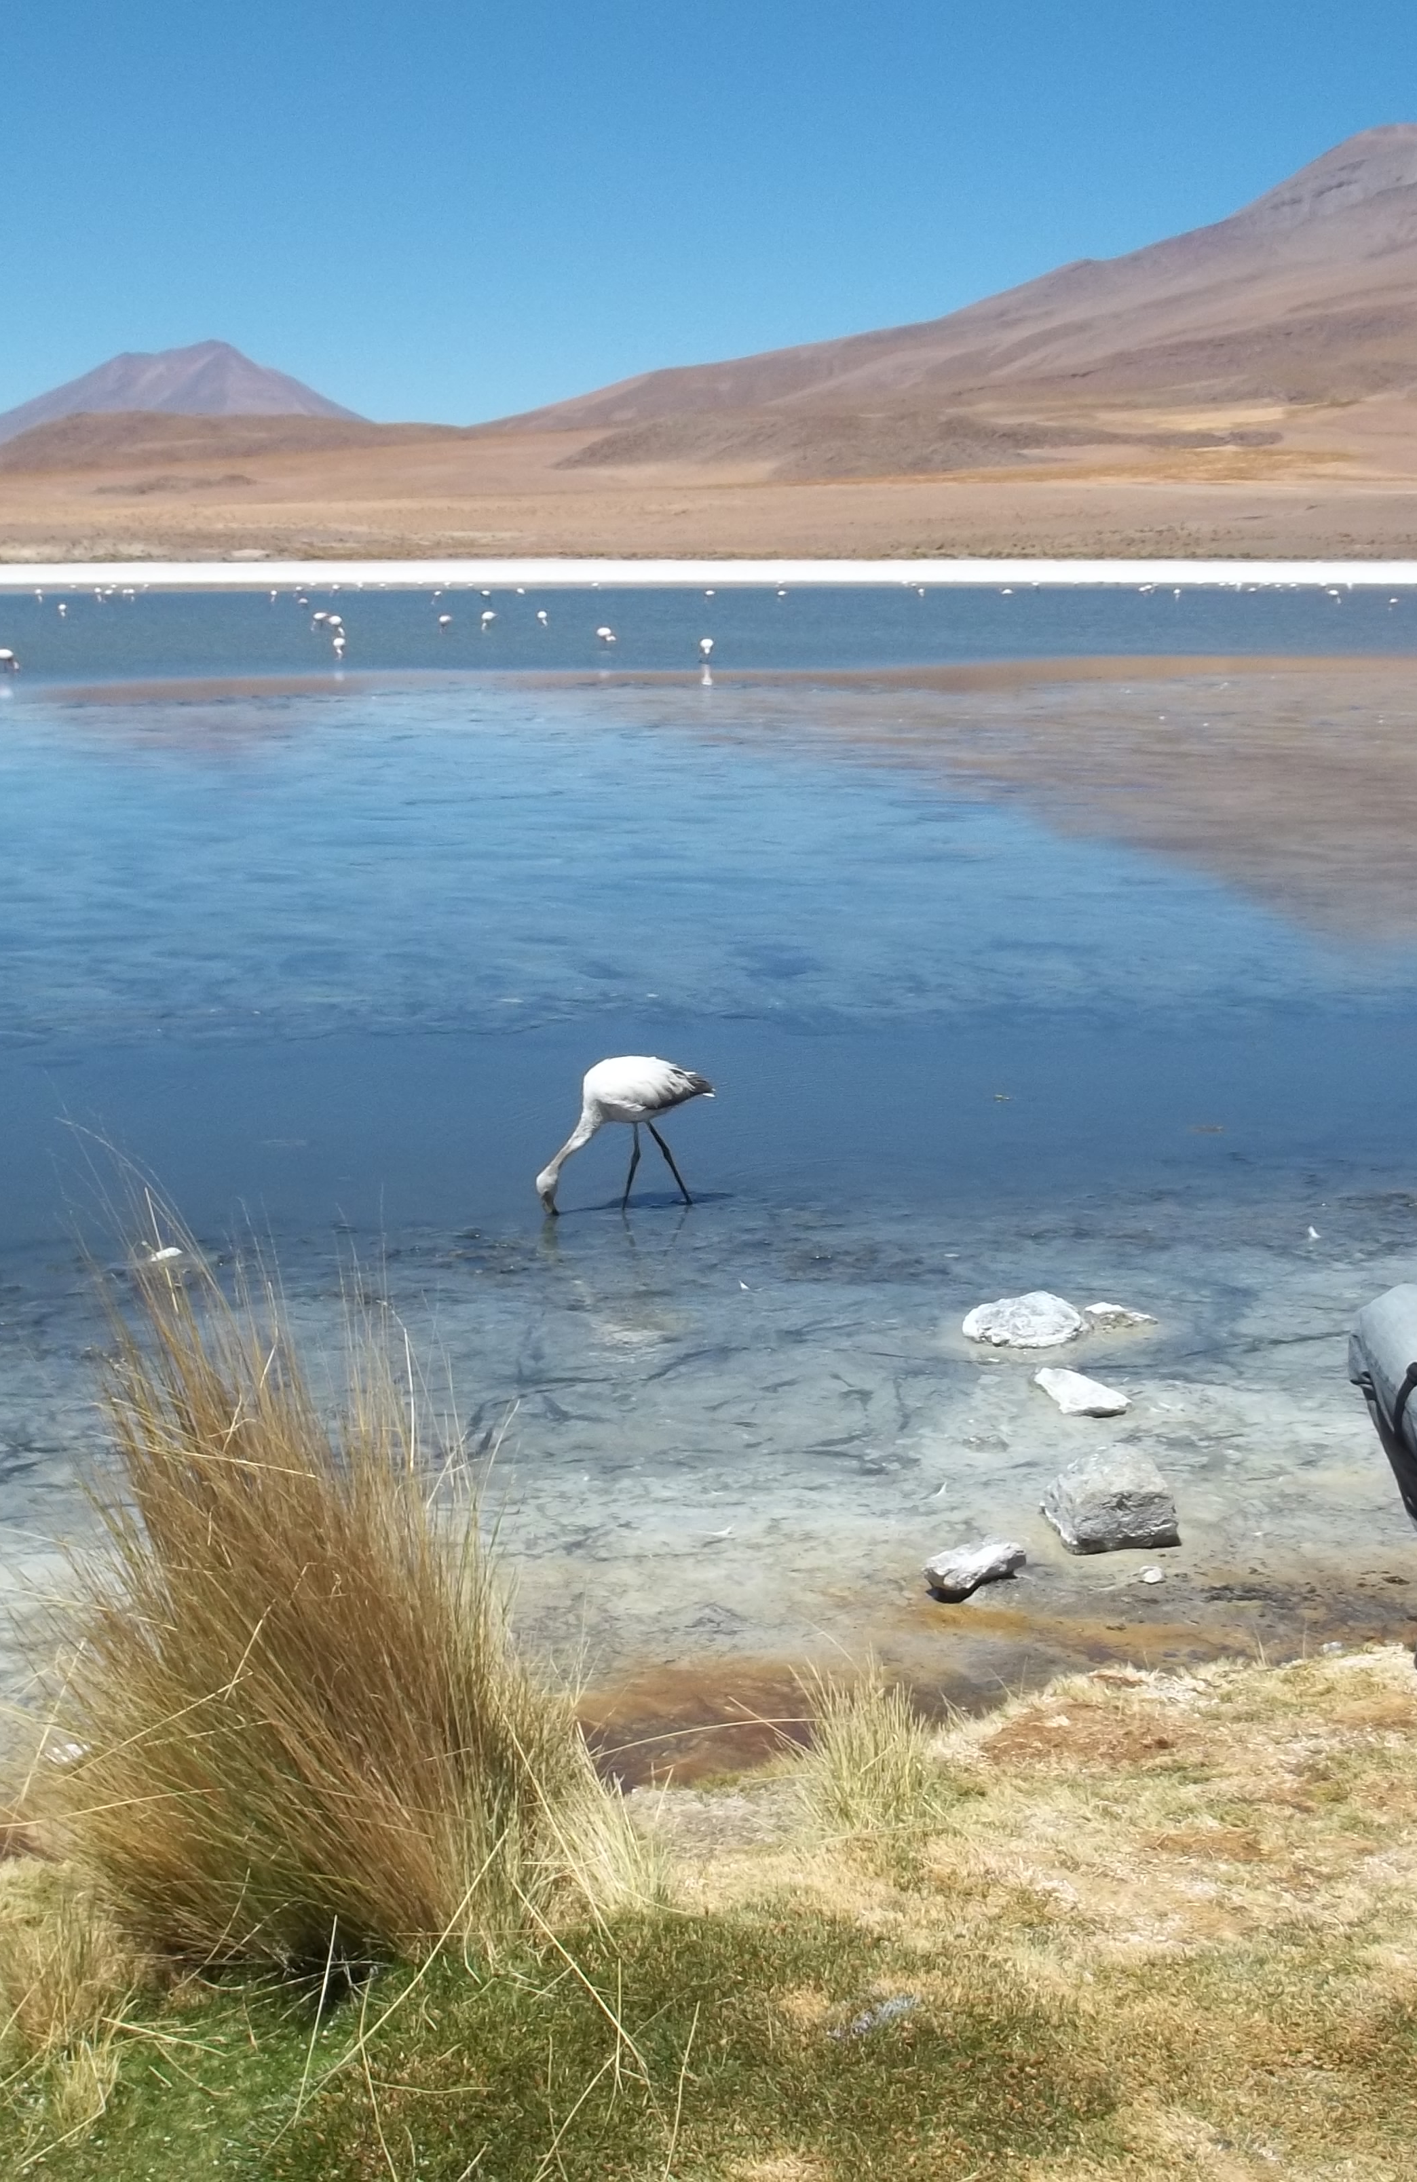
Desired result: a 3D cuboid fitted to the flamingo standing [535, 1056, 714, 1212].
[{"bbox_3d":[-0.251,0.142,8.392,0.550,0.485,0.190,-3,11,-17],"label":"flamingo standing"}]

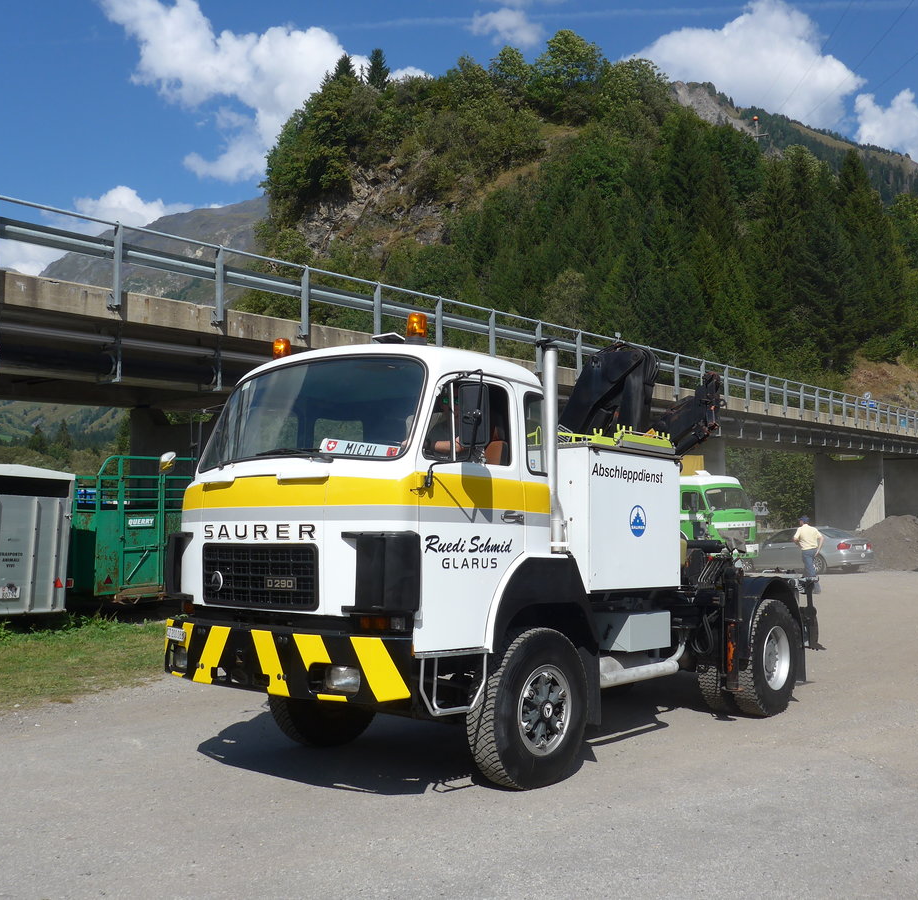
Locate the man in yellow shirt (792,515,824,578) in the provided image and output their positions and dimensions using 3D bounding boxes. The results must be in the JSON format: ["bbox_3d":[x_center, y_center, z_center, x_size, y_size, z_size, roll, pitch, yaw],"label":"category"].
[{"bbox_3d":[7.700,2.300,22.200,0.620,1.760,0.400,1,-5,-14],"label":"man in yellow shirt"}]

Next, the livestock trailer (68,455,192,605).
[{"bbox_3d":[-6.600,1.500,18.200,4.300,2.550,2.200,-3,-4,42],"label":"livestock trailer"}]

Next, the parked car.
[{"bbox_3d":[10.720,3.100,31.400,1.820,1.430,4.500,3,-5,-31],"label":"parked car"}]

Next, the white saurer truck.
[{"bbox_3d":[0.868,0.763,8.862,2.550,3.300,6.550,-4,-7,41],"label":"white saurer truck"}]

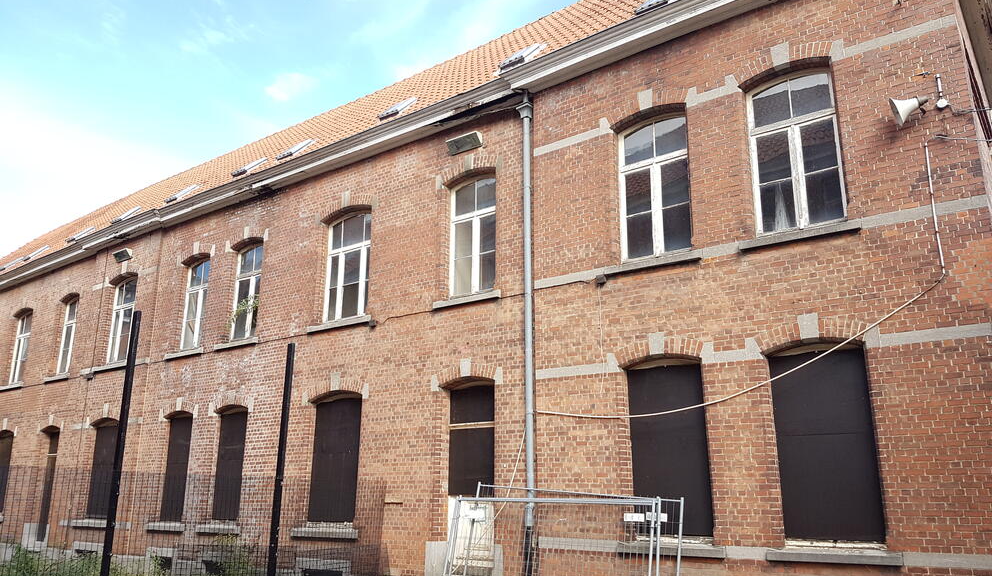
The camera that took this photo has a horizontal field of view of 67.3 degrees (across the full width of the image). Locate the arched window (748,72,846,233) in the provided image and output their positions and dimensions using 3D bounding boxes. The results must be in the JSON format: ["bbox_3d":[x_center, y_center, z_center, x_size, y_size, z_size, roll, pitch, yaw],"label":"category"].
[{"bbox_3d":[3.956,-1.820,9.860,1.170,2.177,0.120,-11,-19,35],"label":"arched window"}]

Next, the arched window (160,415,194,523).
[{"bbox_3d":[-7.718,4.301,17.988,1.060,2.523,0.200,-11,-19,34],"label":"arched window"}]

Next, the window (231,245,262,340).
[{"bbox_3d":[-5.986,0.005,17.940,1.060,2.406,0.200,-11,-19,34],"label":"window"}]

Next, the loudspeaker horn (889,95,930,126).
[{"bbox_3d":[5.404,-2.365,9.655,0.410,0.390,0.390,-23,-23,18],"label":"loudspeaker horn"}]

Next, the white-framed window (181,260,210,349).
[{"bbox_3d":[-7.694,0.324,19.118,1.060,2.396,0.200,-11,-19,34],"label":"white-framed window"}]

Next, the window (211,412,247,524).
[{"bbox_3d":[-5.556,3.690,15.704,1.081,2.317,0.120,-11,-19,35],"label":"window"}]

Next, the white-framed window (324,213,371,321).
[{"bbox_3d":[-2.913,-0.436,14.890,1.405,2.128,0.120,-11,-19,35],"label":"white-framed window"}]

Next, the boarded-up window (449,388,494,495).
[{"bbox_3d":[-0.419,2.622,13.048,1.100,1.993,0.200,-11,-19,34],"label":"boarded-up window"}]

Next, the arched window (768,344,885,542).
[{"bbox_3d":[4.290,1.995,9.729,1.230,2.544,0.200,-11,-19,34],"label":"arched window"}]

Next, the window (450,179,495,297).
[{"bbox_3d":[-0.374,-0.930,13.108,1.100,2.138,0.120,-11,-19,35],"label":"window"}]

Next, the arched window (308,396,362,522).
[{"bbox_3d":[-2.974,3.172,13.896,1.348,2.312,0.120,-11,-19,35],"label":"arched window"}]

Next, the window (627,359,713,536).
[{"bbox_3d":[2.527,2.314,10.947,1.200,2.555,0.200,-11,-19,34],"label":"window"}]

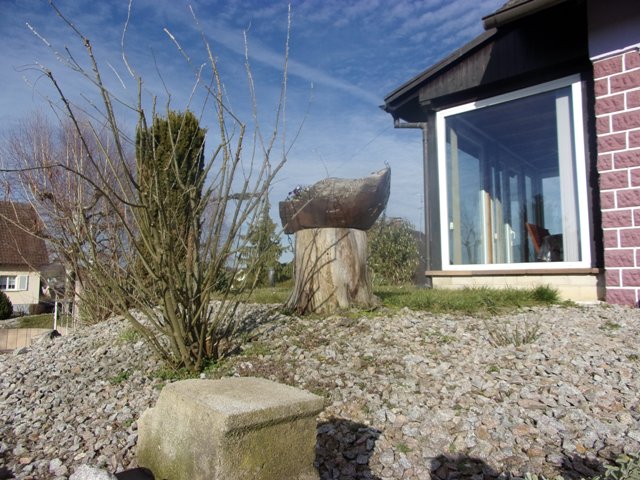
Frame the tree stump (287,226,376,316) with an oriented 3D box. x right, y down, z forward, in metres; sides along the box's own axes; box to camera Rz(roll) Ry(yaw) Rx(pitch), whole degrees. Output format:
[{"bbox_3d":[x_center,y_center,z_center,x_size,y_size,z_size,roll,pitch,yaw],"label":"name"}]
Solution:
[{"bbox_3d":[0.107,0.285,4.270,0.820,0.730,0.780,-1,-4,0],"label":"tree stump"}]

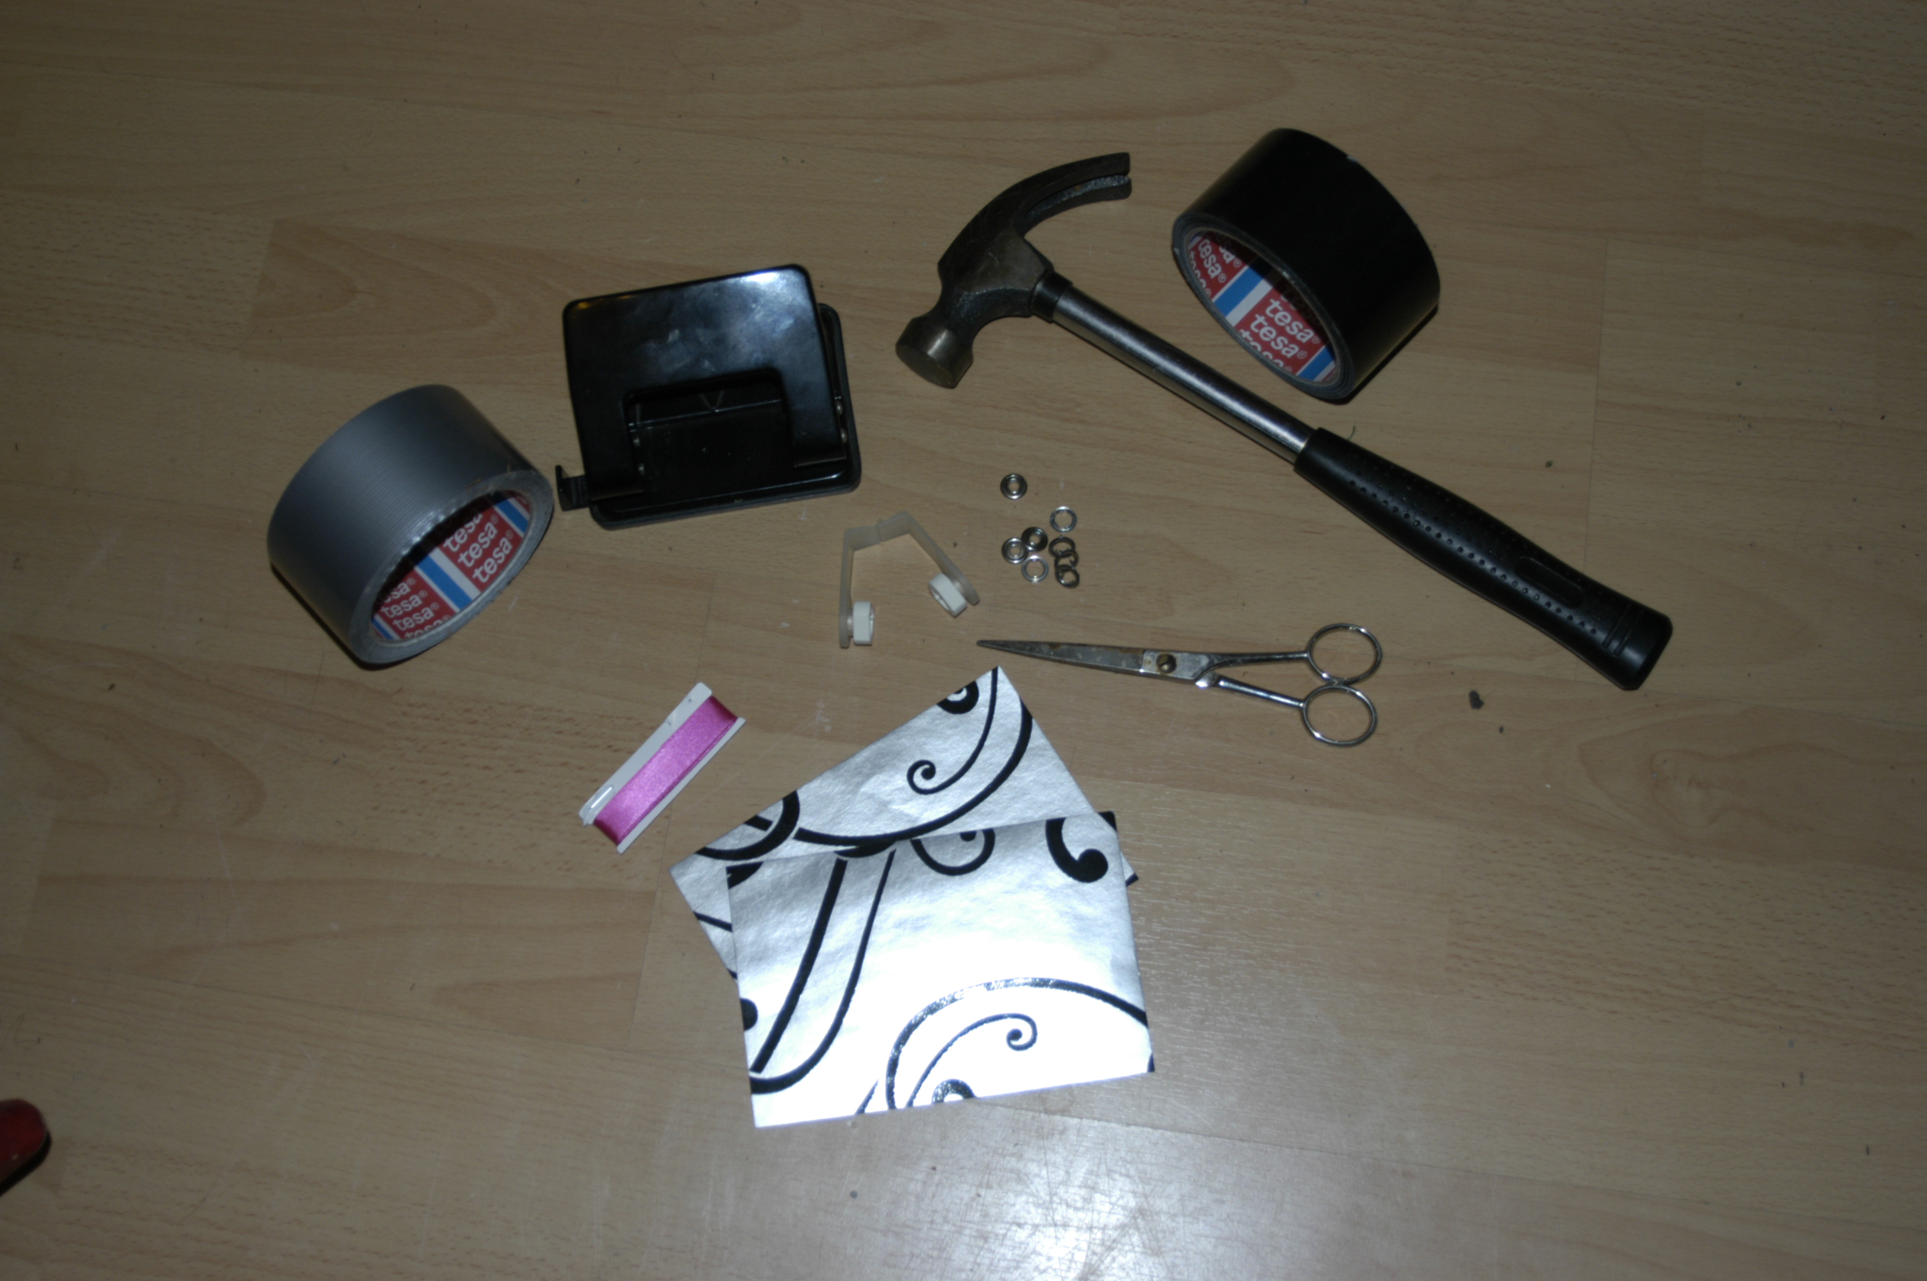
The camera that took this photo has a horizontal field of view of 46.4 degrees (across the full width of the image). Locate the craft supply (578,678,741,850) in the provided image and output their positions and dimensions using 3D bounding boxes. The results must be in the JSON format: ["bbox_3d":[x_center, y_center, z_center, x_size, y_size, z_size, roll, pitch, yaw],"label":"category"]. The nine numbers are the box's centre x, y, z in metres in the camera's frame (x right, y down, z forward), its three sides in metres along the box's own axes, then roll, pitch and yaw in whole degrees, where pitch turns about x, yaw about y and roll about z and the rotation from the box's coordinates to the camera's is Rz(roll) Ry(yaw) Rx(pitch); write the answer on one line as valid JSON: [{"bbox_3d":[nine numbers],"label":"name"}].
[{"bbox_3d":[-0.118,0.050,0.881,0.021,0.013,0.072,40,80,13],"label":"craft supply"}]

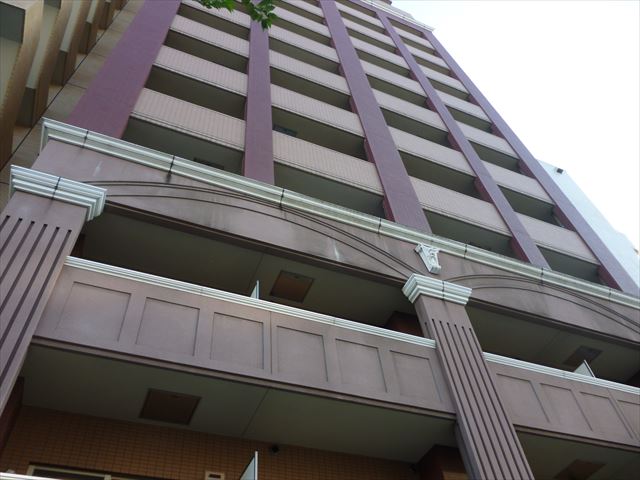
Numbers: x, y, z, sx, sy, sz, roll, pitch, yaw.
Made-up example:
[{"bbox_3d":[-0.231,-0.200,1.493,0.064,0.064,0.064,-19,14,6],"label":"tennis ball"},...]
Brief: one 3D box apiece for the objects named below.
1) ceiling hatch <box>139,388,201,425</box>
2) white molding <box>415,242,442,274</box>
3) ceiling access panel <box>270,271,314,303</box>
[{"bbox_3d":[-1.931,2.164,6.670,0.660,0.060,0.660,16,-54,-18],"label":"ceiling hatch"},{"bbox_3d":[2.190,0.361,10.168,0.500,0.640,0.210,16,-54,-18],"label":"white molding"},{"bbox_3d":[-0.500,0.868,9.456,0.650,0.060,0.650,16,-54,-18],"label":"ceiling access panel"}]

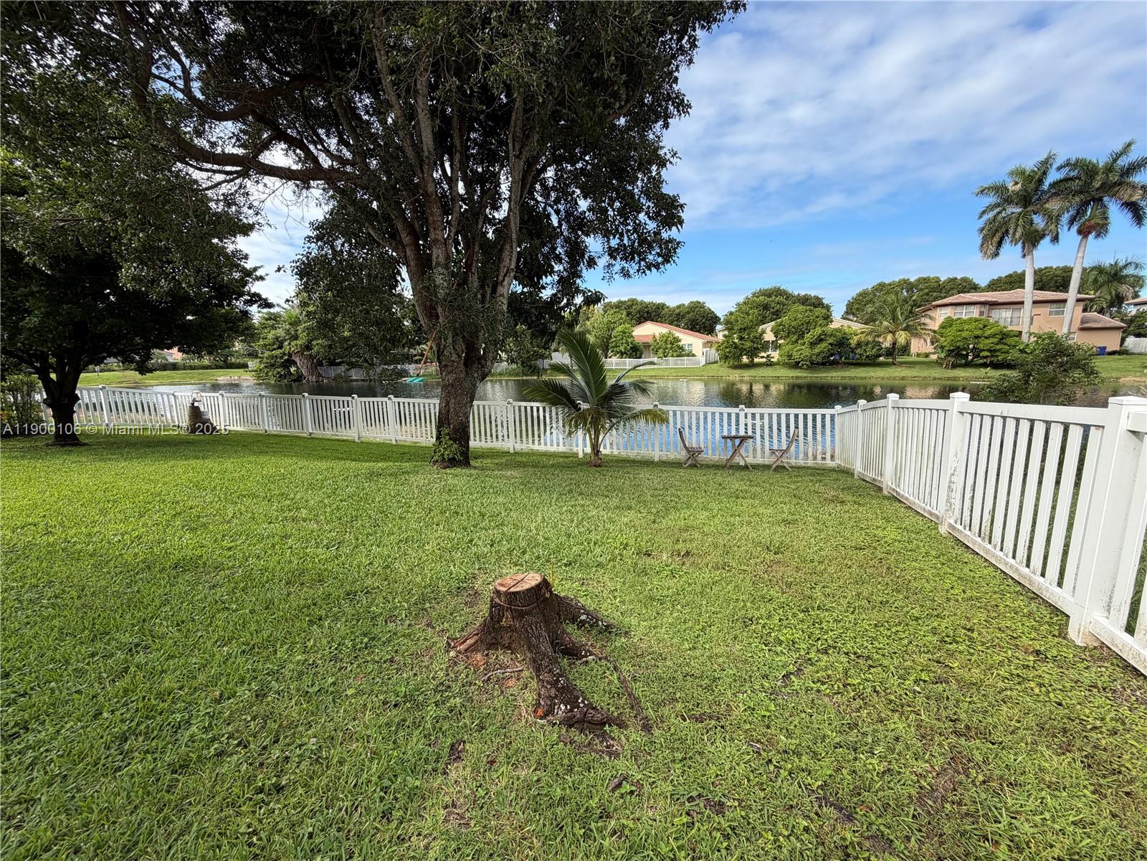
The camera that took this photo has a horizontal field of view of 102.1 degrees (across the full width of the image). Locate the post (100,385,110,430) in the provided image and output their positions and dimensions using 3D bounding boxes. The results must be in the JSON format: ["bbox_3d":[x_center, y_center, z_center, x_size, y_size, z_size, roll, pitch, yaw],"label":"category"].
[{"bbox_3d":[-13.646,-0.649,13.494,0.130,1.290,0.130,3,10,23],"label":"post"}]

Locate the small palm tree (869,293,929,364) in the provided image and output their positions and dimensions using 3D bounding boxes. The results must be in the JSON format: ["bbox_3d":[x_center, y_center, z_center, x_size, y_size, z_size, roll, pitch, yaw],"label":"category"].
[{"bbox_3d":[34.565,-10.805,49.500,5.000,7.200,4.800,5,11,34],"label":"small palm tree"}]

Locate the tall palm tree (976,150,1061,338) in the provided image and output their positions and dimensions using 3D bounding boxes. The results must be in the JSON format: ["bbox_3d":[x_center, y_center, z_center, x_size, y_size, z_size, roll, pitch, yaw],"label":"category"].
[{"bbox_3d":[40.010,-14.746,41.720,5.700,16.000,5.700,7,13,44],"label":"tall palm tree"}]

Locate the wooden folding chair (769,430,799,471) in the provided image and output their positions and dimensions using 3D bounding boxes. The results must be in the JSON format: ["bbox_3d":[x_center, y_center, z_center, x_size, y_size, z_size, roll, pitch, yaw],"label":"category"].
[{"bbox_3d":[4.318,0.379,9.535,0.550,0.810,0.430,2,10,19],"label":"wooden folding chair"}]

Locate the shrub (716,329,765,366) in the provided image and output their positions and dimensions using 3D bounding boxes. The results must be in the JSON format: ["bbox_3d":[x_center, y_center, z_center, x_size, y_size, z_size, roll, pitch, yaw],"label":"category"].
[{"bbox_3d":[19.453,-9.648,54.000,5.100,4.300,4.600,2,10,19],"label":"shrub"}]

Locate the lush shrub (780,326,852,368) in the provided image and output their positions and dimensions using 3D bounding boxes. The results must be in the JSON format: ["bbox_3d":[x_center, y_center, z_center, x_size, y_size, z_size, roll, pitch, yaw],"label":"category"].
[{"bbox_3d":[27.220,-9.291,52.000,6.900,4.500,5.500,4,11,27],"label":"lush shrub"}]

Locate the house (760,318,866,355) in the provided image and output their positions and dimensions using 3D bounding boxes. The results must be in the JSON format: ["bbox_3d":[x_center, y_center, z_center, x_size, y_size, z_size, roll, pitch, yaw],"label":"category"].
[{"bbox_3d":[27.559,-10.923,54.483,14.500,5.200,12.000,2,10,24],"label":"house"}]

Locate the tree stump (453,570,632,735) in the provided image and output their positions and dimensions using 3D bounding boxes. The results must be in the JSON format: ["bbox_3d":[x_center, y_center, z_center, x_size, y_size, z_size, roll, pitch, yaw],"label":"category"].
[{"bbox_3d":[-0.185,0.992,2.254,0.950,0.390,0.840,-1,9,0],"label":"tree stump"}]

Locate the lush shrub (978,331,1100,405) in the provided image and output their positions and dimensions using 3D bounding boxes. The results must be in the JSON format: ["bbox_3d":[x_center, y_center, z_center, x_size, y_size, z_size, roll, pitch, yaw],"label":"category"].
[{"bbox_3d":[9.196,-0.737,9.200,1.550,2.300,1.500,8,13,44],"label":"lush shrub"}]

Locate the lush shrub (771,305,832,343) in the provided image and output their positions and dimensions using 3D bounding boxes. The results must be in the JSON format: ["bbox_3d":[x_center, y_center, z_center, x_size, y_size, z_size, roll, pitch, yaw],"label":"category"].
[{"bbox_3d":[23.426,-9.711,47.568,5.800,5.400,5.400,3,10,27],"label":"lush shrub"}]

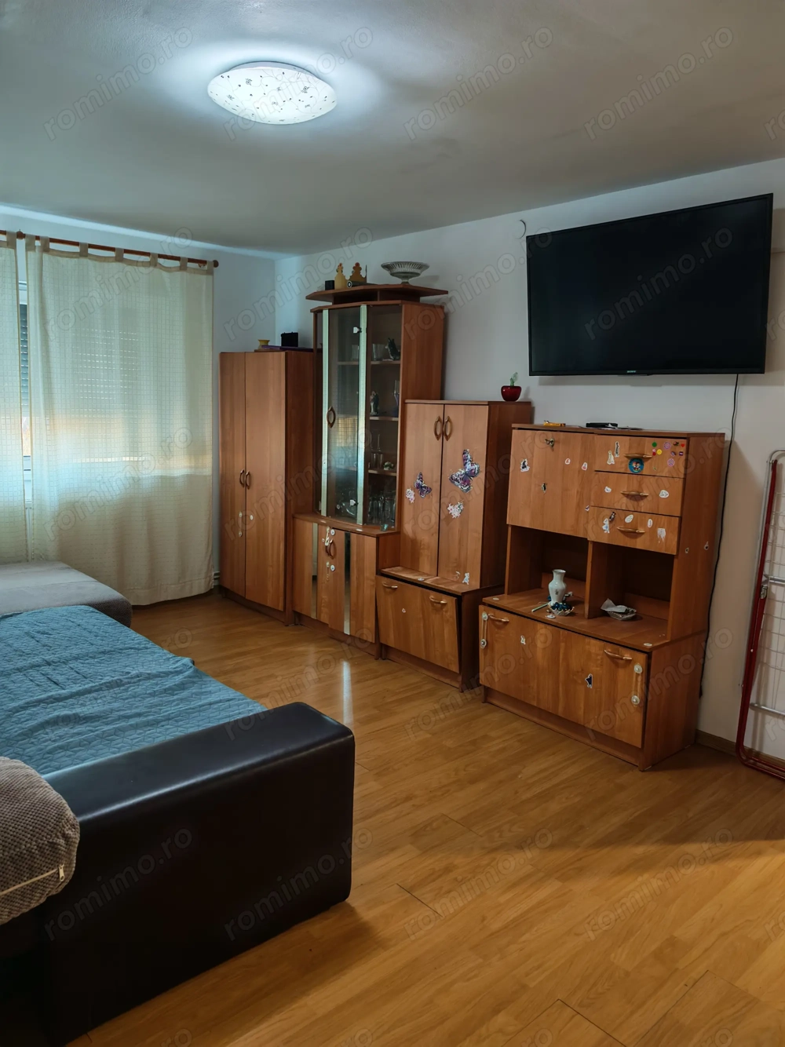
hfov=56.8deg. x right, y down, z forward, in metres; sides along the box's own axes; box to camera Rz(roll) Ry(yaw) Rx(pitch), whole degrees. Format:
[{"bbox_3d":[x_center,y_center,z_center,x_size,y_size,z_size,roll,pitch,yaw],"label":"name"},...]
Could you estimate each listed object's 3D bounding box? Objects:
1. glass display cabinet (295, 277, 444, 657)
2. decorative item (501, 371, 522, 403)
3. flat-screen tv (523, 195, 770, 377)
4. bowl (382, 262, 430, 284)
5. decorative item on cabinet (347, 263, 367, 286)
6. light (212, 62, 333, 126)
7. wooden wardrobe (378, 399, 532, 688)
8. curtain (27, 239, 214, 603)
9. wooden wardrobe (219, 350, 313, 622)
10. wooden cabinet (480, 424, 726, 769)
[{"bbox_3d":[-0.160,-0.329,4.385,0.555,2.065,0.810,-8,14,-43],"label":"glass display cabinet"},{"bbox_3d":[0.622,-0.713,3.783,0.103,0.145,0.105,2,10,0],"label":"decorative item"},{"bbox_3d":[1.086,-1.000,3.222,0.070,0.662,1.130,-19,21,-40],"label":"flat-screen tv"},{"bbox_3d":[0.073,-1.415,4.165,0.280,0.122,0.280,2,10,0],"label":"bowl"},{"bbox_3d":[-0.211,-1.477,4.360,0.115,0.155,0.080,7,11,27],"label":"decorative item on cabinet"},{"bbox_3d":[-0.379,-1.353,2.323,0.408,0.082,0.408,2,10,0],"label":"light"},{"bbox_3d":[0.325,0.071,3.955,0.515,1.459,0.618,-8,14,-43],"label":"wooden wardrobe"},{"bbox_3d":[-1.661,-0.565,4.630,1.165,2.255,0.160,-8,14,-43],"label":"curtain"},{"bbox_3d":[-0.724,-0.275,4.979,0.558,1.715,0.773,-8,14,-43],"label":"wooden wardrobe"},{"bbox_3d":[0.916,0.253,3.313,0.515,1.364,0.856,-8,14,-43],"label":"wooden cabinet"}]

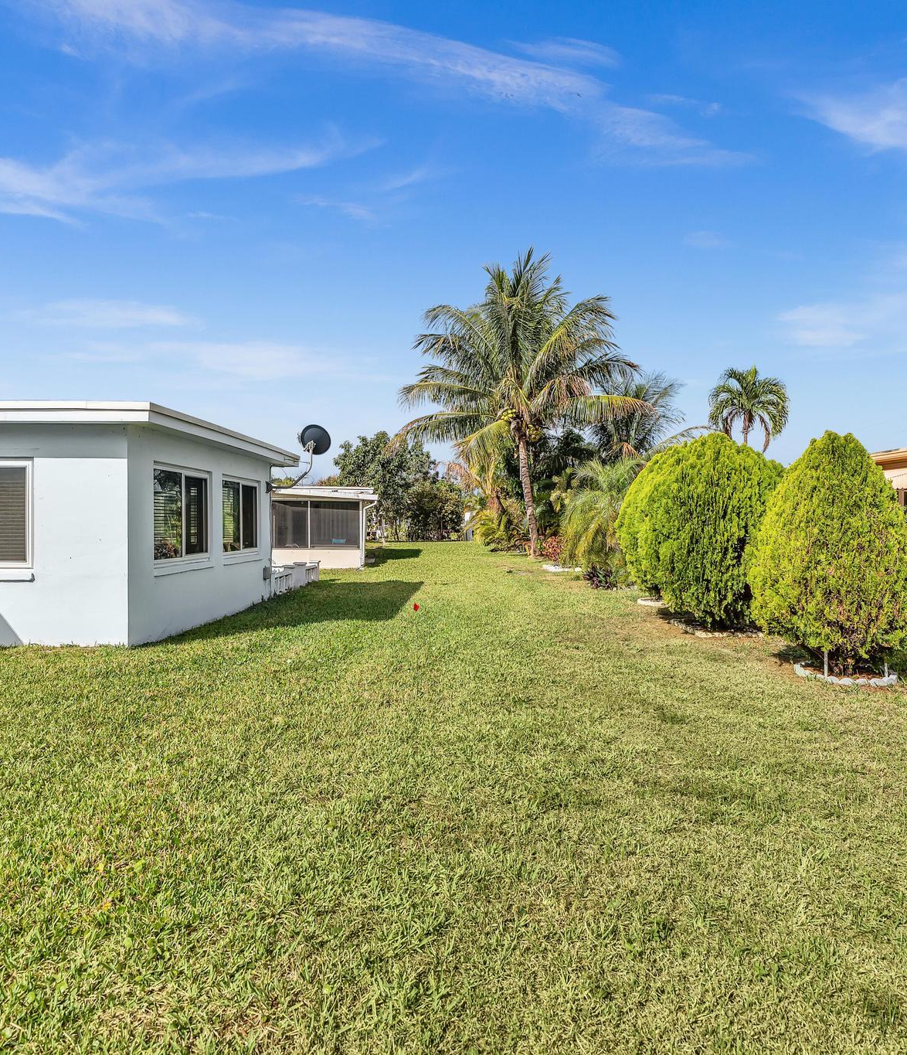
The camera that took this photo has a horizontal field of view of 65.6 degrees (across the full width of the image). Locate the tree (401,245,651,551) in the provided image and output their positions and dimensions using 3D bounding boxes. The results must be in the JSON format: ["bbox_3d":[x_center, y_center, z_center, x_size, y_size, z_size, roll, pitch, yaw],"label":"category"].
[{"bbox_3d":[2.830,-5.151,29.000,10.000,12.600,9.600,0,0,0],"label":"tree"}]

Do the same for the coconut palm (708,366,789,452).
[{"bbox_3d":[12.579,-2.756,30.000,3.500,8.310,3.400,0,0,0],"label":"coconut palm"}]

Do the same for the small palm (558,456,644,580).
[{"bbox_3d":[3.845,-0.285,18.000,2.400,3.150,2.300,0,0,0],"label":"small palm"}]

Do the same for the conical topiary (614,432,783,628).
[{"bbox_3d":[3.454,0.034,9.800,2.150,2.700,2.000,0,0,0],"label":"conical topiary"}]

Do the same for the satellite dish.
[{"bbox_3d":[-2.737,-1.723,13.900,0.680,0.620,0.420,0,18,-30],"label":"satellite dish"}]

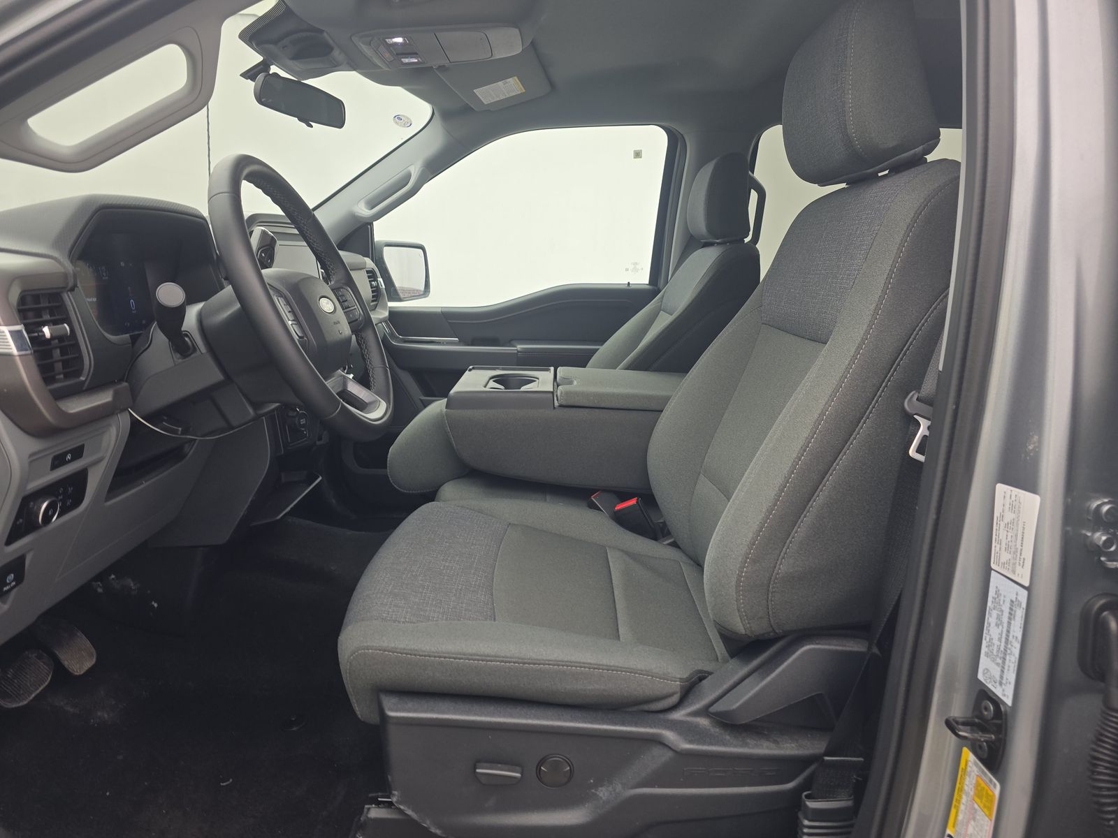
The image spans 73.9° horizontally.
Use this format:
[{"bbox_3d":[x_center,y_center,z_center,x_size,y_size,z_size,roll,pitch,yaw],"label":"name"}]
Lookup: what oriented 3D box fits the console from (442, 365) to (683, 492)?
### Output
[{"bbox_3d":[0.063,0.004,1.401,0.520,0.178,0.300,3,12,-1],"label":"console"}]

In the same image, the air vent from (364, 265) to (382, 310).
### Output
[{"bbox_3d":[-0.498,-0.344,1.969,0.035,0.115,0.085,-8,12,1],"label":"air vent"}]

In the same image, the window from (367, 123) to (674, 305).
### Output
[{"bbox_3d":[-0.133,-0.558,2.100,0.850,0.505,0.050,0,30,0],"label":"window"}]

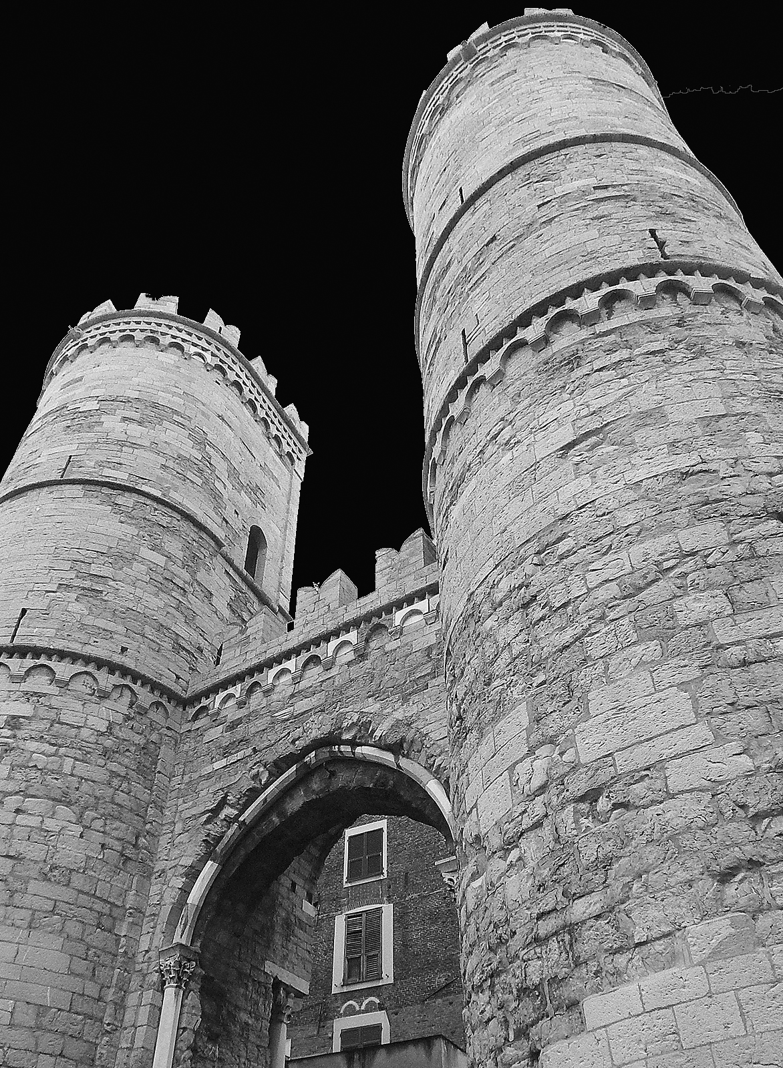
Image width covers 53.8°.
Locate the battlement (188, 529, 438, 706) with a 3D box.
[{"bbox_3d":[-1.485,2.134,17.762,8.260,2.310,0.910,-27,-49,26],"label":"battlement"}]

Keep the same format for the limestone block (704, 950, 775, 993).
[{"bbox_3d":[2.451,3.083,5.370,0.430,0.186,0.260,-22,-47,22],"label":"limestone block"}]

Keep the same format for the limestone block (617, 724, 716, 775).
[{"bbox_3d":[2.353,1.885,6.595,0.865,0.191,0.300,-24,-48,24],"label":"limestone block"}]

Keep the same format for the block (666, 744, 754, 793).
[{"bbox_3d":[2.606,1.962,6.320,0.662,0.251,0.300,-20,-46,20],"label":"block"}]

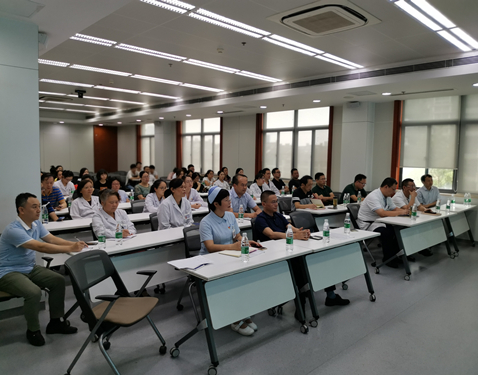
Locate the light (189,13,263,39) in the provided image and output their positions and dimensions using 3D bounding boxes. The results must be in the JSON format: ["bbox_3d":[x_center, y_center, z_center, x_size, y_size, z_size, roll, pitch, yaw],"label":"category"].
[{"bbox_3d":[-0.113,-1.920,4.464,1.110,0.060,0.085,-4,7,-44],"label":"light"}]

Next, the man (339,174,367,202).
[{"bbox_3d":[2.144,0.395,7.129,0.600,1.290,0.850,-4,7,-43],"label":"man"}]

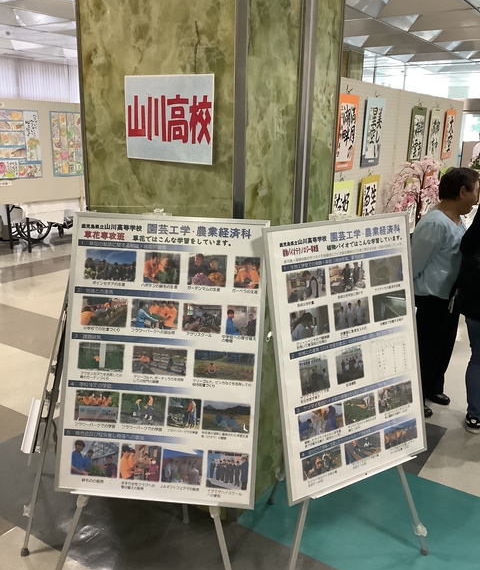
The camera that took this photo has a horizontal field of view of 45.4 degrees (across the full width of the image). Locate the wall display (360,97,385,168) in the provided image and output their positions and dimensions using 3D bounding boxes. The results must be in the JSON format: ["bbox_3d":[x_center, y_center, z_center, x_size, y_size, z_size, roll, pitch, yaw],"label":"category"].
[{"bbox_3d":[0.924,-1.062,3.982,0.020,0.466,0.317,11,18,34],"label":"wall display"}]

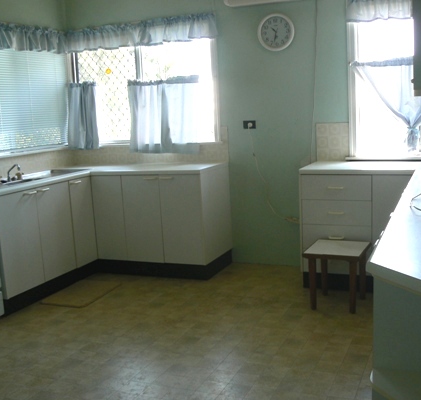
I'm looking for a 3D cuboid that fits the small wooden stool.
[{"bbox_3d":[0.875,0.524,3.789,0.365,0.402,0.400,1,10,23],"label":"small wooden stool"}]

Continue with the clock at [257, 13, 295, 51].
[{"bbox_3d":[0.539,-1.362,4.520,0.300,0.300,0.045,1,10,23],"label":"clock"}]

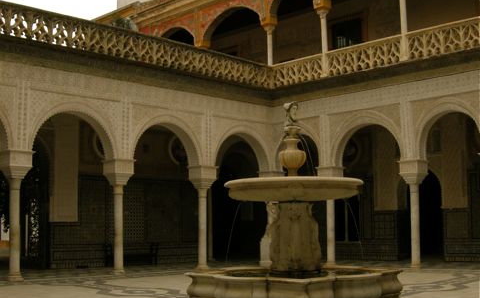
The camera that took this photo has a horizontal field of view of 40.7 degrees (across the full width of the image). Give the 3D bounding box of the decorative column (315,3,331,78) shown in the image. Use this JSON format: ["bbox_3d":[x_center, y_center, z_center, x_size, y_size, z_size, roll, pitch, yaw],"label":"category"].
[{"bbox_3d":[3.578,-4.629,27.928,0.458,3.165,0.458,6,-10,-44],"label":"decorative column"}]

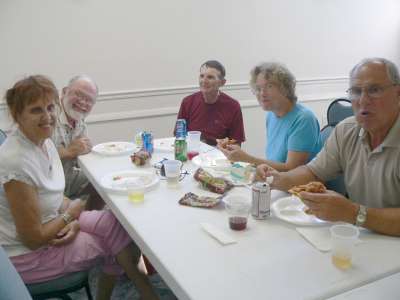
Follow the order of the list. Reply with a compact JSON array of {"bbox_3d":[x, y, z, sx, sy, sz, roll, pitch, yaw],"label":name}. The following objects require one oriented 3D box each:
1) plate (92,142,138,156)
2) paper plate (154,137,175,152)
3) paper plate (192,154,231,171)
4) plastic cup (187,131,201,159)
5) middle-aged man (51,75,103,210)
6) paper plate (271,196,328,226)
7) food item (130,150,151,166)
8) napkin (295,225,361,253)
[{"bbox_3d":[-0.520,-0.004,2.543,0.268,0.022,0.268,0,14,0],"label":"plate"},{"bbox_3d":[-0.165,-0.034,2.669,0.265,0.020,0.265,0,14,0],"label":"paper plate"},{"bbox_3d":[0.093,0.070,2.189,0.262,0.022,0.262,-1,15,0],"label":"paper plate"},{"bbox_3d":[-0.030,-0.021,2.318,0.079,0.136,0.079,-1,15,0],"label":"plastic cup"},{"bbox_3d":[-0.740,0.159,2.470,0.780,1.220,0.540,7,16,27],"label":"middle-aged man"},{"bbox_3d":[0.405,0.233,1.552,0.268,0.022,0.268,-1,15,0],"label":"paper plate"},{"bbox_3d":[-0.323,0.041,2.246,0.110,0.060,0.090,-1,15,0],"label":"food item"},{"bbox_3d":[0.435,0.284,1.404,0.170,0.008,0.195,-4,14,-15],"label":"napkin"}]

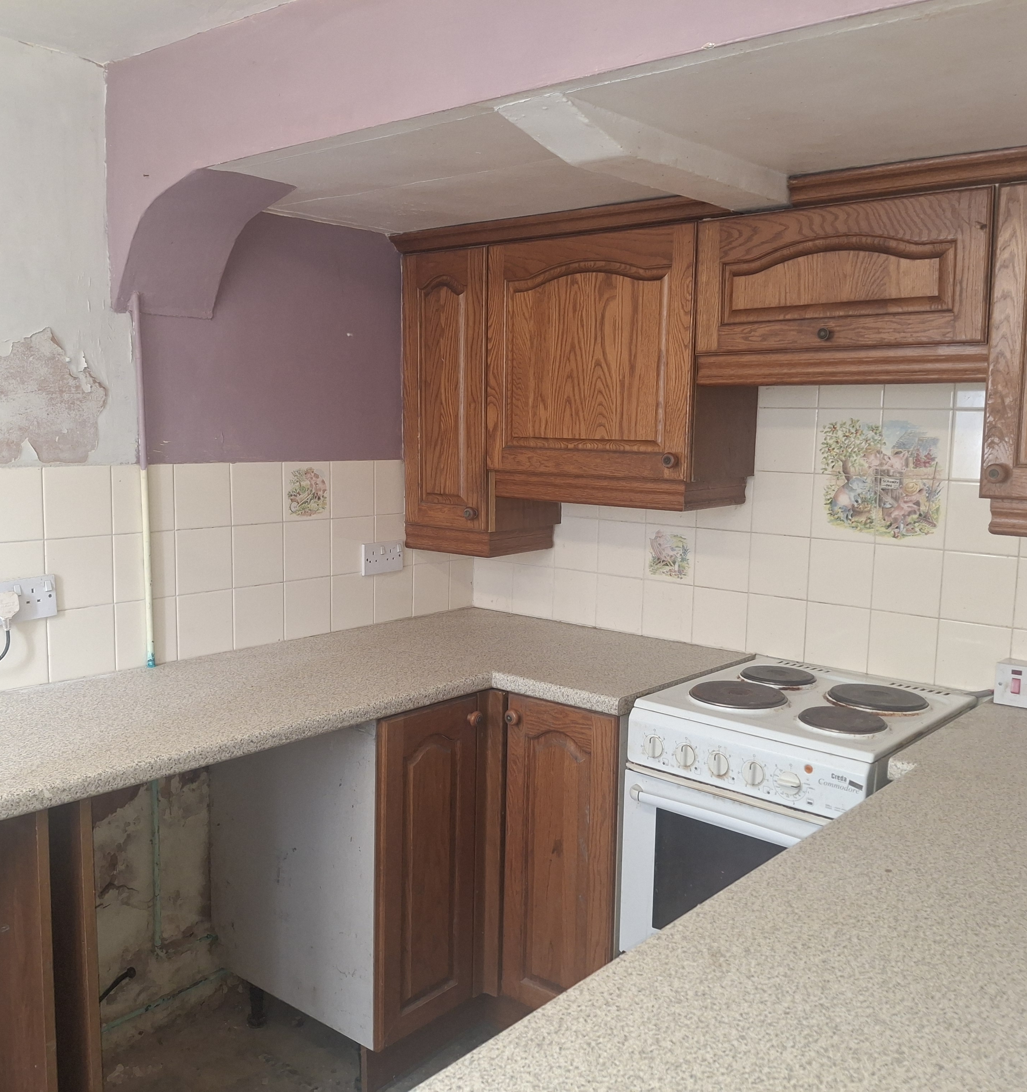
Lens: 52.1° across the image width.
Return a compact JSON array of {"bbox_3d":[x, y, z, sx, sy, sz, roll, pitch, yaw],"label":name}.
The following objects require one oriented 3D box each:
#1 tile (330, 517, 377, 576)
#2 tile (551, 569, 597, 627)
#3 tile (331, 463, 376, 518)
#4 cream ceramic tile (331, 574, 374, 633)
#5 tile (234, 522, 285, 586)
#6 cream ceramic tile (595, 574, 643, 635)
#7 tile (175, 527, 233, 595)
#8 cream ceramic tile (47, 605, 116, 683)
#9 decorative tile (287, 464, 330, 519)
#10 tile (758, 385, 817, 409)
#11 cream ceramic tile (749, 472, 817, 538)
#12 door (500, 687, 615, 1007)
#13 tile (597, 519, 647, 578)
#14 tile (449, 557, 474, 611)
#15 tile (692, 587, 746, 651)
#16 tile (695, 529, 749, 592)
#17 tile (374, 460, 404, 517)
[{"bbox_3d":[-0.429,0.000,2.800,0.008,0.150,0.150,7,9,40],"label":"tile"},{"bbox_3d":[0.173,0.143,2.917,0.149,0.147,0.009,7,9,39],"label":"tile"},{"bbox_3d":[-0.427,-0.150,2.783,0.008,0.150,0.150,7,9,40],"label":"tile"},{"bbox_3d":[-0.434,0.151,2.817,0.008,0.150,0.150,7,9,40],"label":"cream ceramic tile"},{"bbox_3d":[-0.637,0.022,2.613,0.010,0.151,0.151,7,9,40],"label":"tile"},{"bbox_3d":[0.289,0.157,2.822,0.149,0.147,0.009,7,9,39],"label":"cream ceramic tile"},{"bbox_3d":[-0.737,0.034,2.498,0.010,0.151,0.151,7,9,40],"label":"tile"},{"bbox_3d":[-0.937,0.208,2.287,0.010,0.151,0.151,7,9,40],"label":"cream ceramic tile"},{"bbox_3d":[-0.526,-0.141,2.674,0.010,0.150,0.150,7,9,40],"label":"decorative tile"},{"bbox_3d":[0.659,-0.404,2.500,0.150,0.150,0.007,7,9,39],"label":"tile"},{"bbox_3d":[0.639,-0.099,2.482,0.150,0.150,0.008,7,9,40],"label":"cream ceramic tile"},{"bbox_3d":[0.102,0.699,2.310,0.295,0.717,0.021,7,9,39],"label":"door"},{"bbox_3d":[0.298,0.008,2.845,0.150,0.150,0.007,7,9,39],"label":"tile"},{"bbox_3d":[-0.160,0.118,3.182,0.010,0.151,0.105,7,9,40],"label":"tile"},{"bbox_3d":[0.529,0.187,2.669,0.150,0.150,0.007,7,9,39],"label":"tile"},{"bbox_3d":[0.532,0.036,2.651,0.150,0.150,0.007,7,9,39],"label":"tile"},{"bbox_3d":[-0.329,-0.164,2.905,0.010,0.150,0.150,7,9,40],"label":"tile"}]

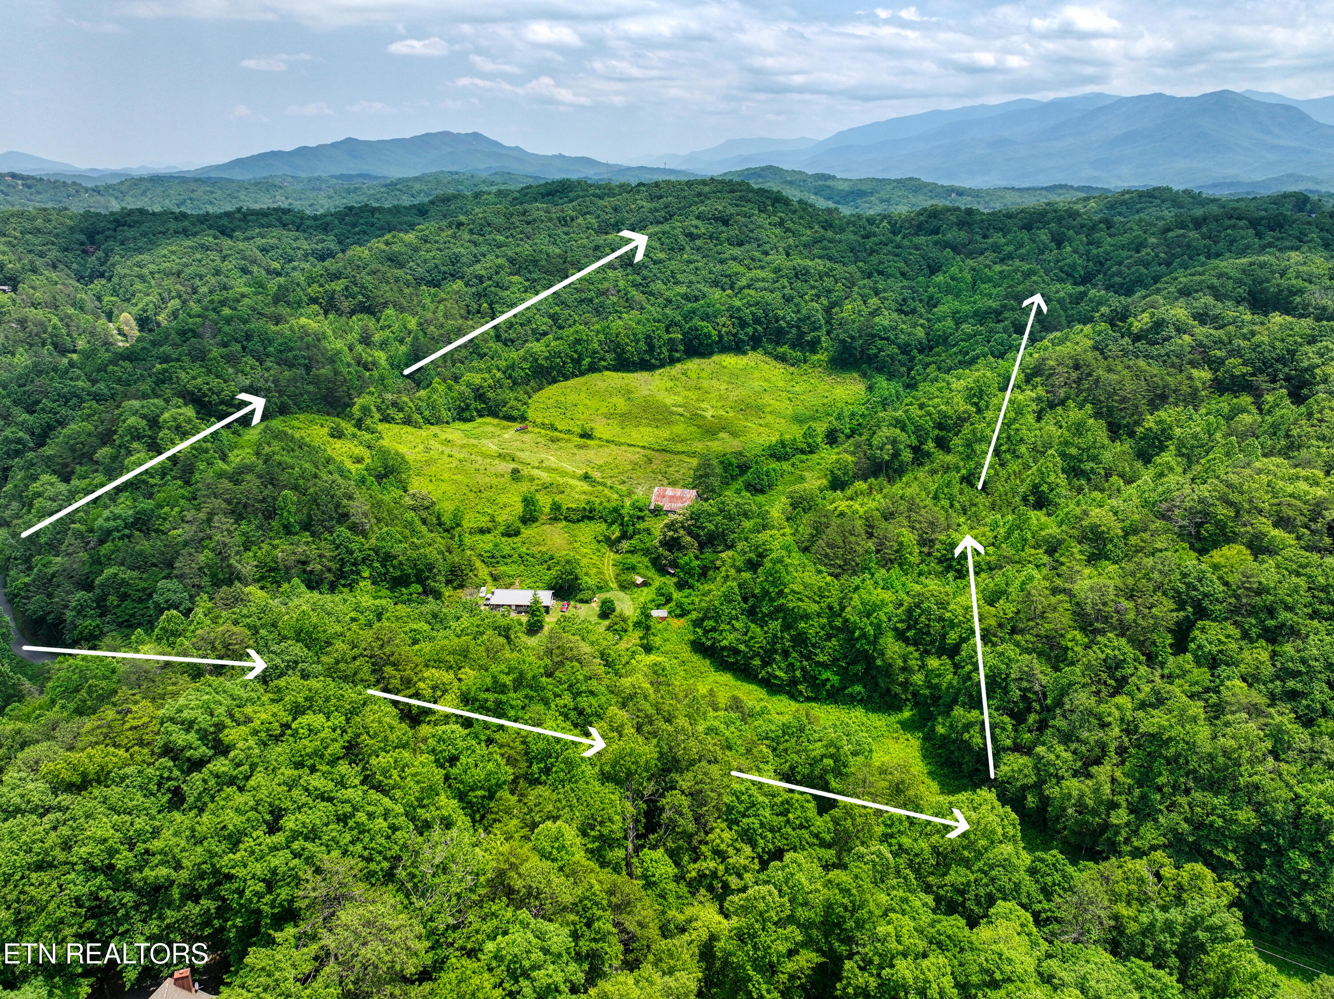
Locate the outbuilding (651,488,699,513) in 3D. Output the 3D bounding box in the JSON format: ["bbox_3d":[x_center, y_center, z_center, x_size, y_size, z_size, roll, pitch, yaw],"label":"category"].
[{"bbox_3d":[3.420,0.180,346.480,15.800,8.600,16.500,5,20,14],"label":"outbuilding"}]

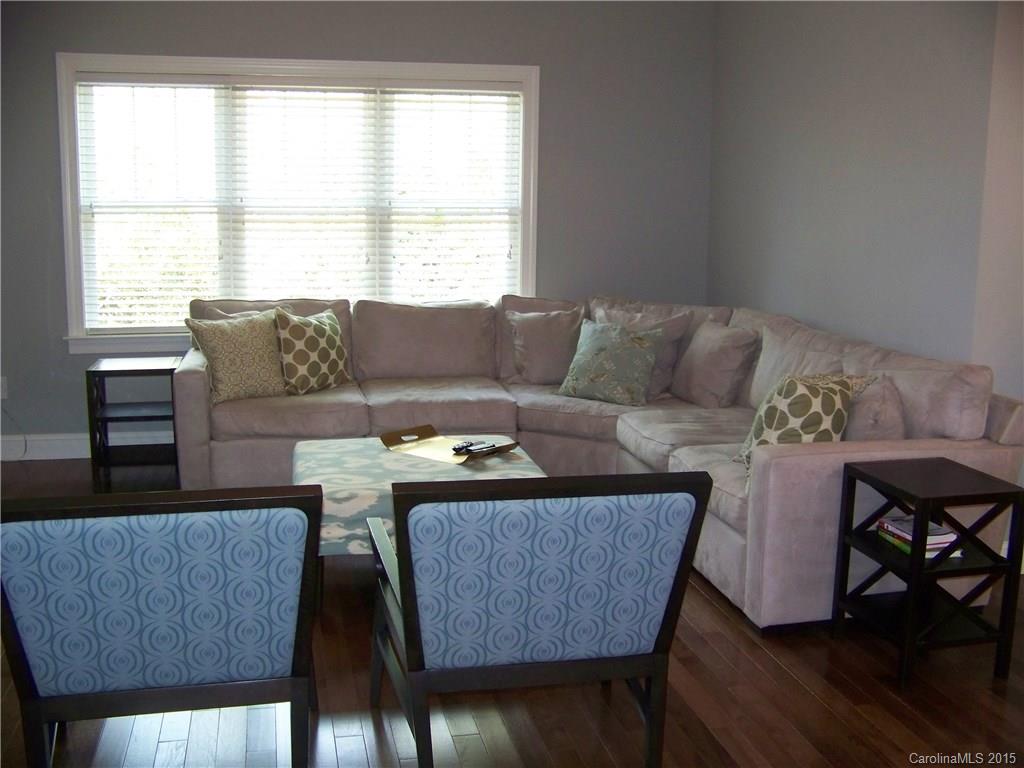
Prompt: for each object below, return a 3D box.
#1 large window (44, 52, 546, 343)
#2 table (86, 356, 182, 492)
[{"bbox_3d":[-1.125,-1.001,6.024,2.638,1.586,0.120,-2,10,-13],"label":"large window"},{"bbox_3d":[-1.889,0.196,5.413,0.416,0.604,0.400,-2,10,-13],"label":"table"}]

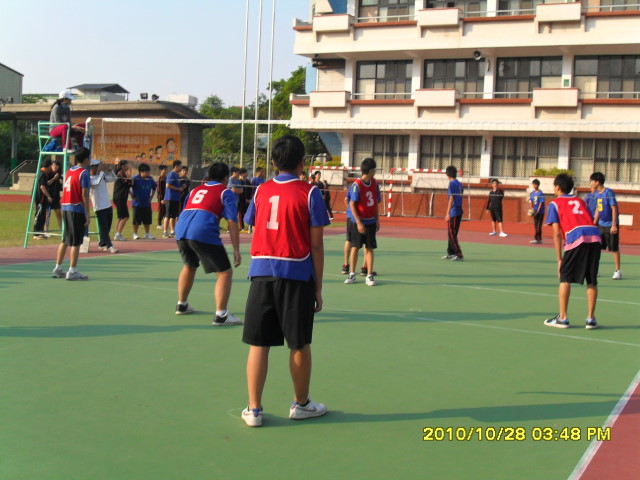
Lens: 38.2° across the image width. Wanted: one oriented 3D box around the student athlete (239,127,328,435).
[{"bbox_3d":[-0.217,0.249,5.820,0.570,1.780,0.440,4,5,22],"label":"student athlete"}]

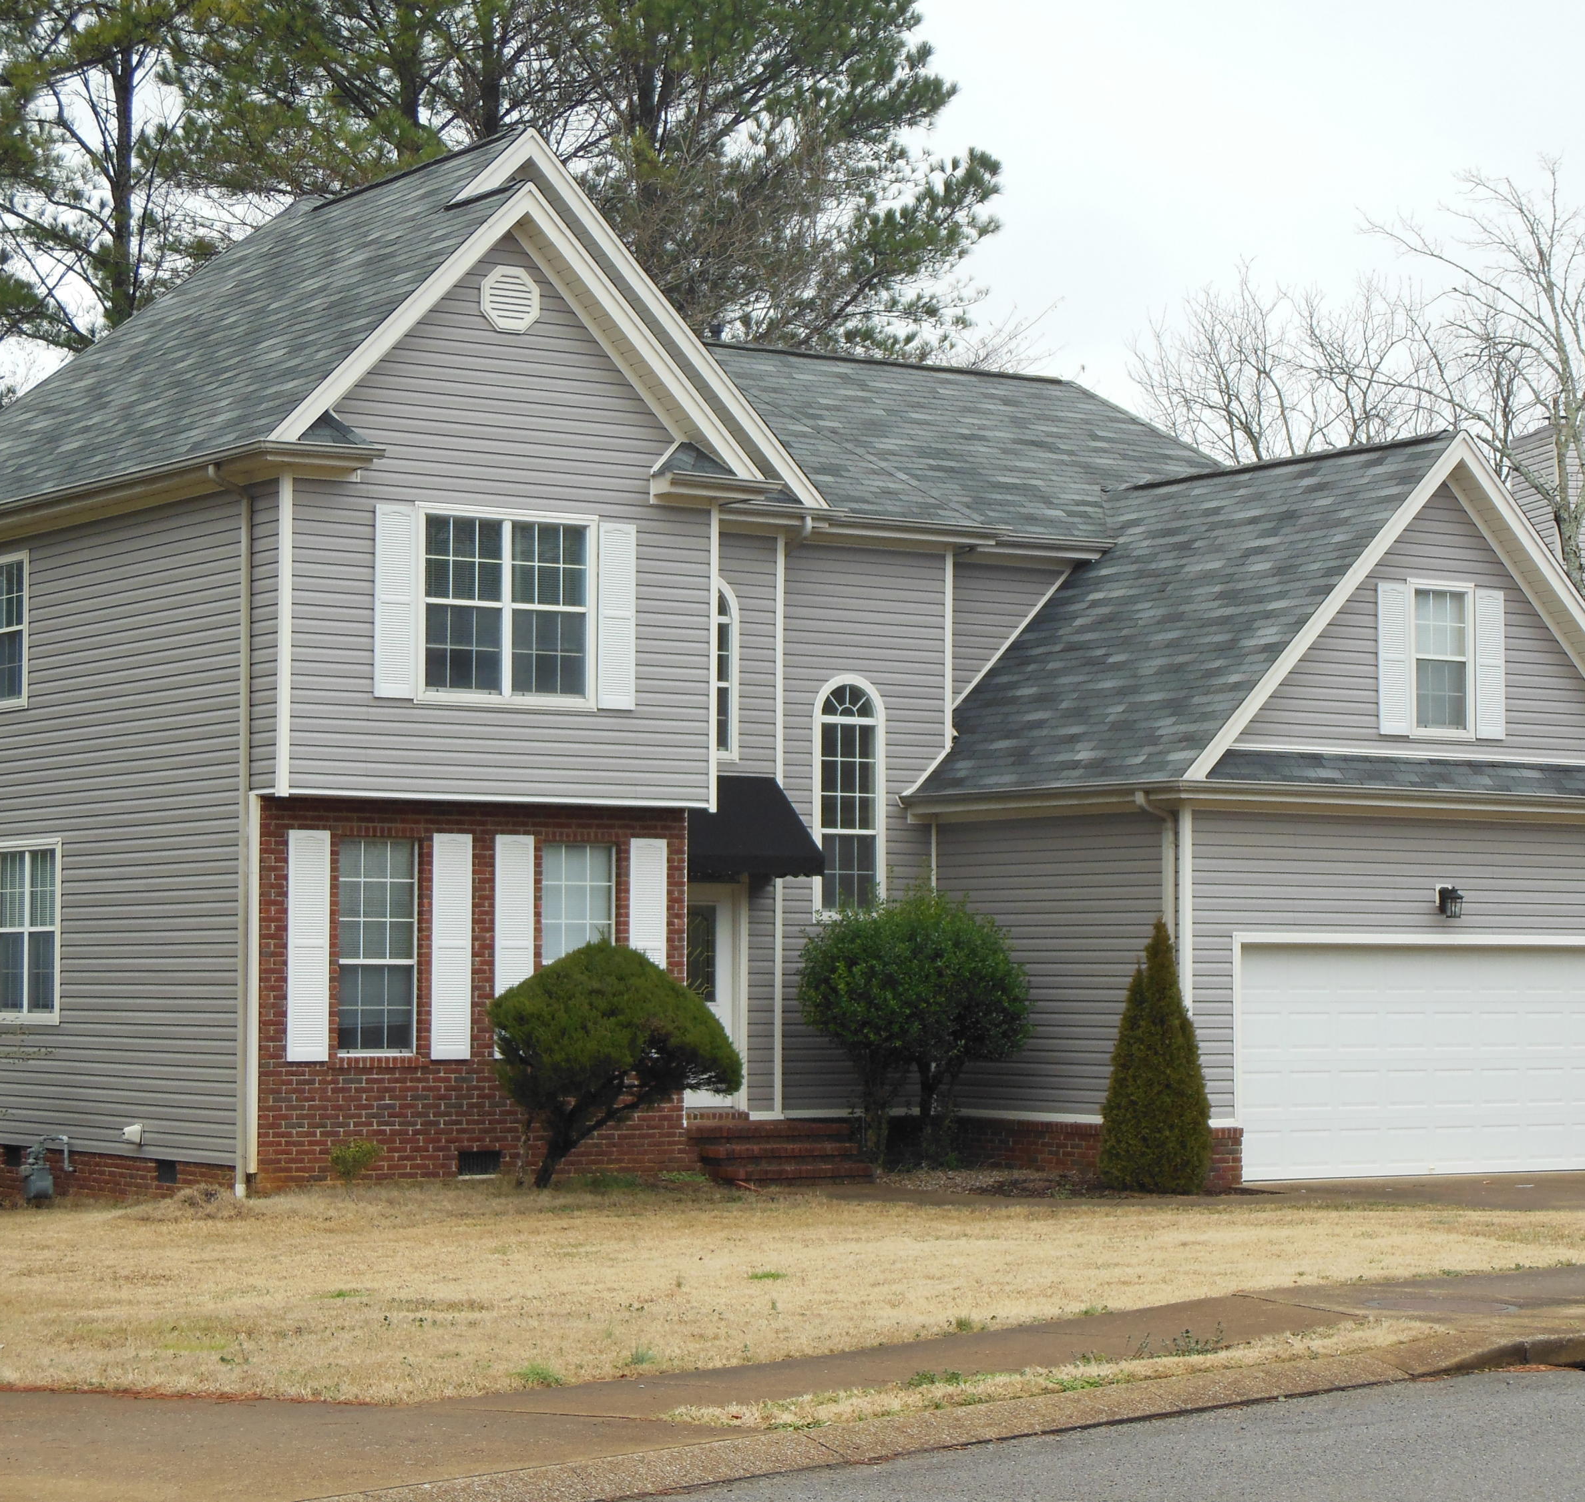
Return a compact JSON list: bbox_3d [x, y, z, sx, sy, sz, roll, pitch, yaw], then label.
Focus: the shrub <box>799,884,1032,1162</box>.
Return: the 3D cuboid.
[{"bbox_3d":[1.108,2.522,34.879,2.115,2.515,2.115,0,-3,0],"label":"shrub"}]

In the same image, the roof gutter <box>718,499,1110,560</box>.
[{"bbox_3d":[1.149,-2.090,35.874,5.472,0.161,0.753,2,-4,-35],"label":"roof gutter"}]

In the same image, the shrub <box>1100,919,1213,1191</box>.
[{"bbox_3d":[3.133,2.644,33.096,0.990,2.373,0.990,0,-3,0],"label":"shrub"}]

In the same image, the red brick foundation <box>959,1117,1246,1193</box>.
[{"bbox_3d":[2.726,3.653,34.958,0.763,0.542,3.414,2,-4,-35],"label":"red brick foundation"}]

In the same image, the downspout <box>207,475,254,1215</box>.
[{"bbox_3d":[-4.593,0.656,31.165,0.371,5.944,0.120,2,-4,-35],"label":"downspout"}]

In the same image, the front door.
[{"bbox_3d":[-0.875,2.231,34.602,0.984,2.038,0.070,2,-4,-35],"label":"front door"}]

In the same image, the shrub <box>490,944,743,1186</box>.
[{"bbox_3d":[-1.473,2.602,31.676,2.077,2.051,2.077,0,-3,0],"label":"shrub"}]

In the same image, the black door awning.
[{"bbox_3d":[-0.521,0.661,34.400,1.506,0.914,0.833,2,-4,-35],"label":"black door awning"}]

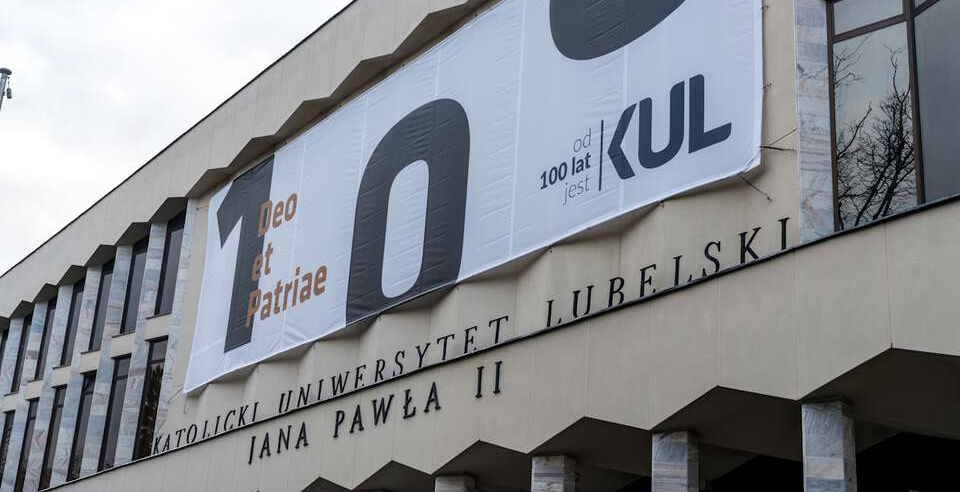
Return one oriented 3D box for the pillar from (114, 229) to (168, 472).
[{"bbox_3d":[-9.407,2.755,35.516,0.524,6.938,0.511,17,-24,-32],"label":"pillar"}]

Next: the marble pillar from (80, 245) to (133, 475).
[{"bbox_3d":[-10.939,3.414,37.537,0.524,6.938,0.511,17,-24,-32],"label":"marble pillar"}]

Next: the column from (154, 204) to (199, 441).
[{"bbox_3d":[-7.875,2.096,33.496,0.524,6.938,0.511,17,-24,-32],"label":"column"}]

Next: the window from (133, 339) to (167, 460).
[{"bbox_3d":[-8.858,4.217,34.437,1.048,3.393,0.160,-13,-26,37],"label":"window"}]

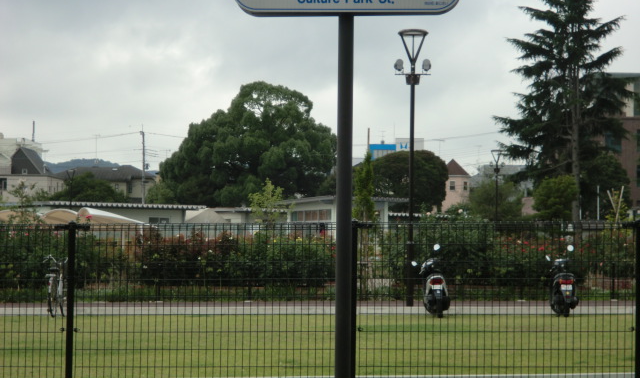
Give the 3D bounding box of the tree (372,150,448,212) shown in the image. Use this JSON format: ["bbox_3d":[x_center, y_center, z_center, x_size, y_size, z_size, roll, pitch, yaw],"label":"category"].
[{"bbox_3d":[7.447,1.082,140.000,6.500,8.700,6.300,1,-2,0],"label":"tree"}]

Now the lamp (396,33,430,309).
[{"bbox_3d":[1.849,-0.434,34.000,0.750,5.580,0.610,1,-2,3],"label":"lamp"}]

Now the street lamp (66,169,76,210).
[{"bbox_3d":[-15.379,1.514,104.000,0.620,5.500,0.600,1,-2,3],"label":"street lamp"}]

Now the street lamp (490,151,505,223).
[{"bbox_3d":[8.799,0.893,83.500,0.720,5.650,0.600,1,-2,3],"label":"street lamp"}]

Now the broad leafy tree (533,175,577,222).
[{"bbox_3d":[10.498,1.516,75.000,2.100,4.200,2.100,1,-2,0],"label":"broad leafy tree"}]

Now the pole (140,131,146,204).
[{"bbox_3d":[-17.624,-0.050,168.000,0.500,11.700,0.400,1,-2,0],"label":"pole"}]

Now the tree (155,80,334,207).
[{"bbox_3d":[-6.076,-1.982,145.000,15.300,14.500,14.500,1,-2,0],"label":"tree"}]

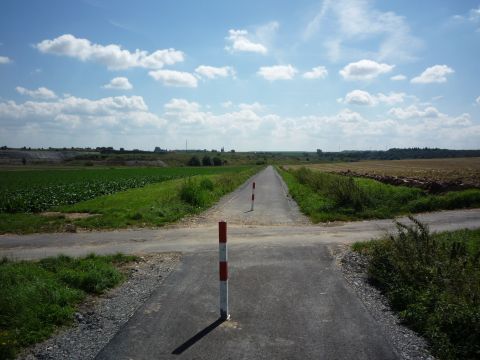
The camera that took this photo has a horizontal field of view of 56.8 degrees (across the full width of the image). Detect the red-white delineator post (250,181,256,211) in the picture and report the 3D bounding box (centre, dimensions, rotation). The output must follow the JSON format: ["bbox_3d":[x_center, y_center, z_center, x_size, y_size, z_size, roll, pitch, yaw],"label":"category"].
[{"bbox_3d":[0.467,0.585,15.336,0.077,1.000,0.077,4,2,0],"label":"red-white delineator post"}]

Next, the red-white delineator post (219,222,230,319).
[{"bbox_3d":[-0.165,0.917,4.487,0.077,1.000,0.077,-1,2,0],"label":"red-white delineator post"}]

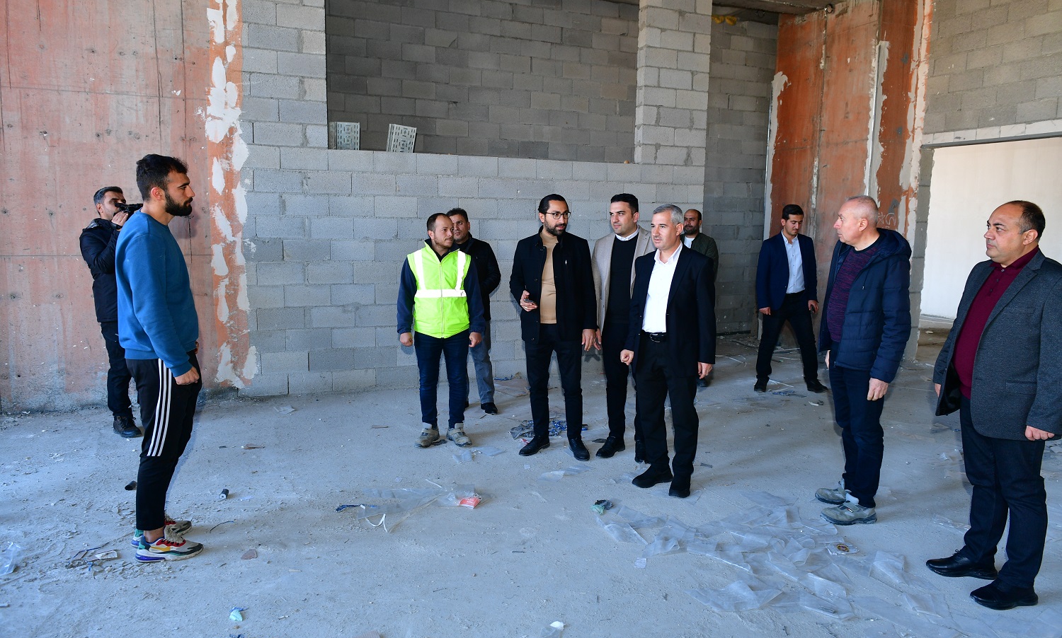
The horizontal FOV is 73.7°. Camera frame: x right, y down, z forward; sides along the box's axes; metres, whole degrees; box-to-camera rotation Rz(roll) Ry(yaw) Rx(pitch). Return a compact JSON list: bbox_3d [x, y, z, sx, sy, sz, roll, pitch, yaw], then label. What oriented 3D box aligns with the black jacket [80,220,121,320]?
[{"bbox_3d":[-2.989,-0.360,5.200,0.420,0.740,0.530,3,8,18],"label":"black jacket"}]

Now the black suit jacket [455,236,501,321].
[{"bbox_3d":[-0.554,-0.342,5.950,0.590,0.710,0.340,2,8,10],"label":"black suit jacket"}]

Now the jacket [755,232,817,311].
[{"bbox_3d":[2.494,-0.467,6.920,0.570,0.750,0.340,-1,8,-12],"label":"jacket"}]

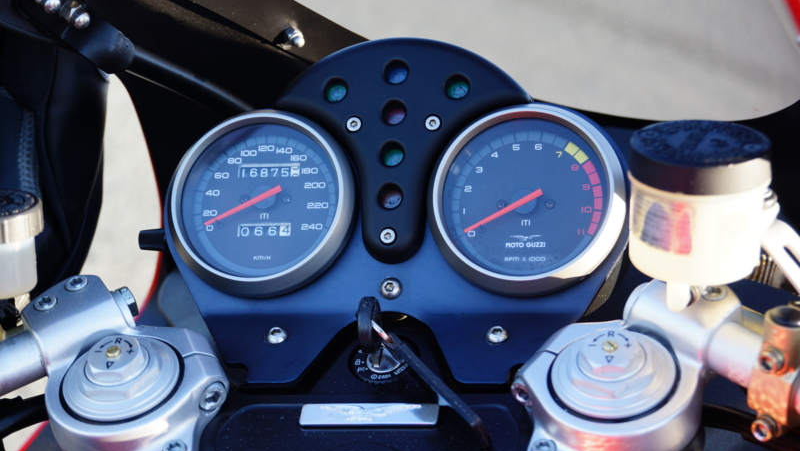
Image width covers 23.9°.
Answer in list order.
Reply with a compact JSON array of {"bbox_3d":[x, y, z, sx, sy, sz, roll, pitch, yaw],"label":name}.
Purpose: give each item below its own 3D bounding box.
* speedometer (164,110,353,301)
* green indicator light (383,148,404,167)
[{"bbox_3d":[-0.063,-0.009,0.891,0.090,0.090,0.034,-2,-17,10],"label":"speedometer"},{"bbox_3d":[-0.003,-0.032,0.882,0.011,0.011,0.008,-2,-17,10],"label":"green indicator light"}]

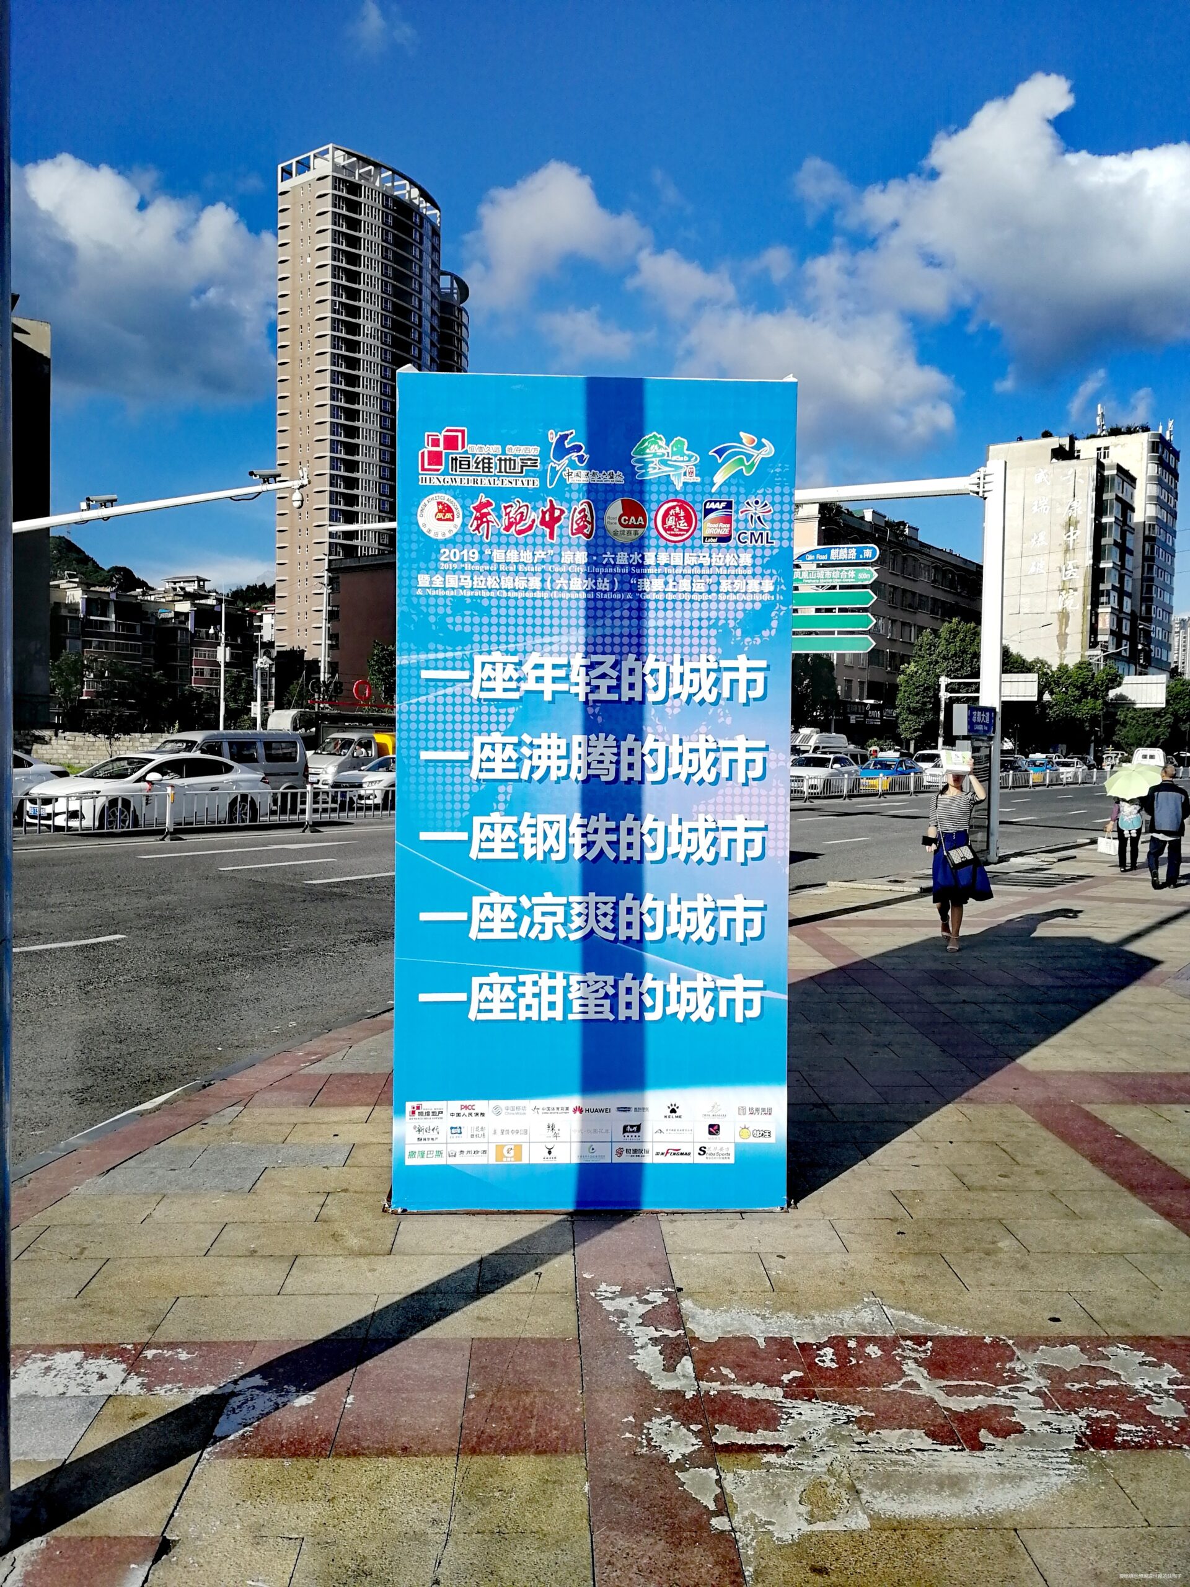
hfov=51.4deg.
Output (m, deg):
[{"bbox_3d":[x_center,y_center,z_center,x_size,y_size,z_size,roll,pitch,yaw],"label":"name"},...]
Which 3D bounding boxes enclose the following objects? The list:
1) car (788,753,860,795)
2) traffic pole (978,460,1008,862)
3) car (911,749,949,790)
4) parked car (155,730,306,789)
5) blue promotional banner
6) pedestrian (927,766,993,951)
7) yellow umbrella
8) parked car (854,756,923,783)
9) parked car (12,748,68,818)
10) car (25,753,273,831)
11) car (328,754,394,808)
[{"bbox_3d":[9.112,-0.773,49.177,1.850,1.570,4.600,2,3,36],"label":"car"},{"bbox_3d":[6.398,-2.129,19.833,0.380,6.400,0.380,2,3,36],"label":"traffic pole"},{"bbox_3d":[17.550,-1.145,61.822,1.800,1.600,4.500,2,3,36],"label":"car"},{"bbox_3d":[-9.035,-0.453,28.803,1.720,1.980,4.600,2,3,36],"label":"parked car"},{"bbox_3d":[0.002,0.001,5.232,1.455,3.040,1.430,1,2,0],"label":"blue promotional banner"},{"bbox_3d":[3.268,0.539,11.097,0.530,1.620,0.420,1,2,16],"label":"pedestrian"},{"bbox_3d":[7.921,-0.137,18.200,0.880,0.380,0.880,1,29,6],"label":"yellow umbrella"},{"bbox_3d":[12.987,-0.860,54.080,1.720,1.480,4.450,2,3,36],"label":"parked car"},{"bbox_3d":[-13.582,-0.151,25.640,1.820,1.500,4.600,2,3,36],"label":"parked car"},{"bbox_3d":[-8.792,-0.052,25.044,1.800,1.450,4.550,2,3,36],"label":"car"},{"bbox_3d":[-4.971,-0.383,34.288,1.820,1.540,4.400,2,3,36],"label":"car"}]

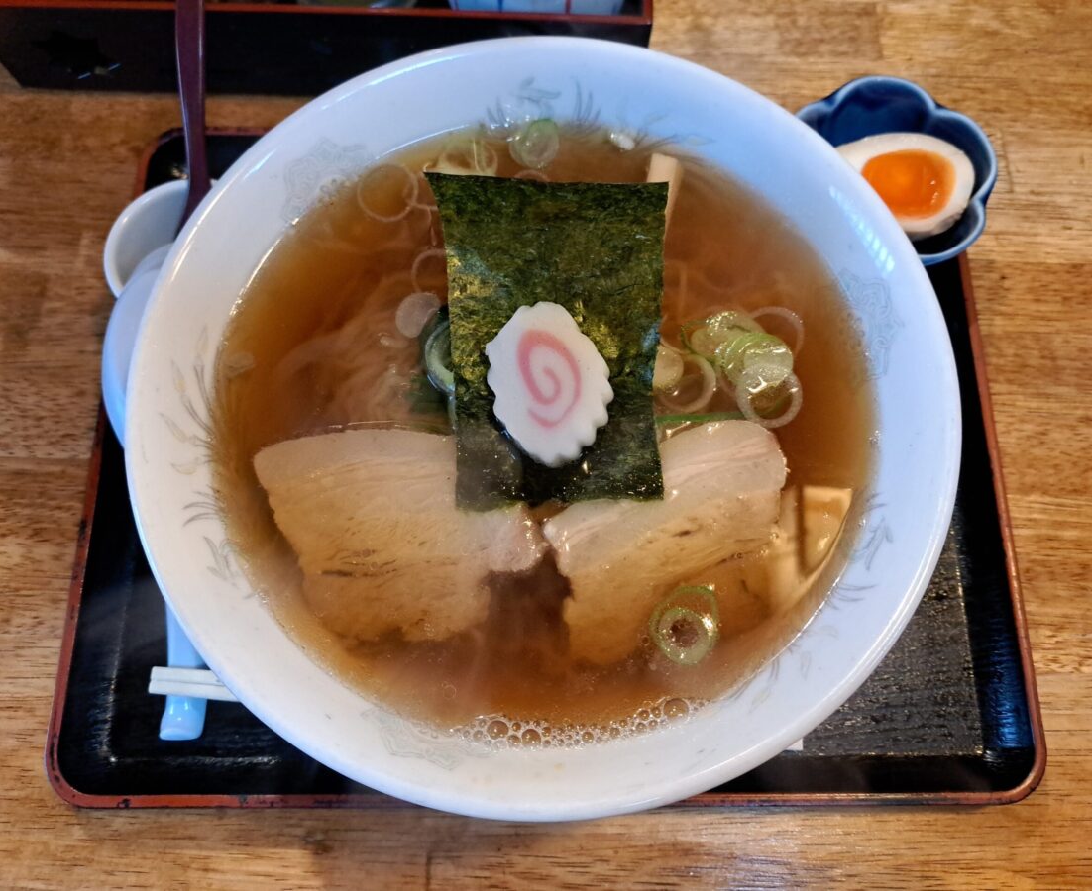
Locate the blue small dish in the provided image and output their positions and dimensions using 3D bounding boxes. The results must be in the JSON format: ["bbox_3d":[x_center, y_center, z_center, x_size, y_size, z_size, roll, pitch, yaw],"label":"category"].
[{"bbox_3d":[0.126,-0.097,0.321,0.079,0.034,0.078,3,74,1],"label":"blue small dish"}]

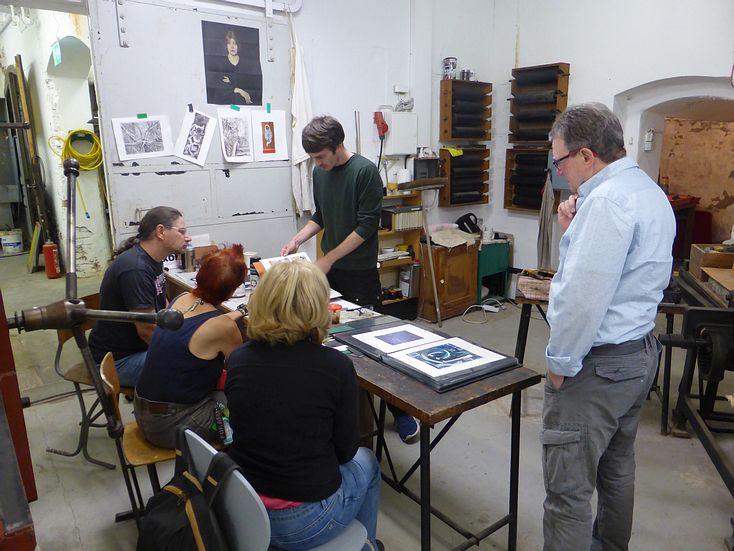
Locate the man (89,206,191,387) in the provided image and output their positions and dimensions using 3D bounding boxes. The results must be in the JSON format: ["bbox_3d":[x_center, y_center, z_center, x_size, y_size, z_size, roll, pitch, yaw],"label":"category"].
[{"bbox_3d":[-0.994,0.291,2.687,0.800,1.280,0.520,-9,15,-32],"label":"man"}]

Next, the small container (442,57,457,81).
[{"bbox_3d":[0.757,-1.875,4.809,0.126,0.185,0.126,-1,14,0],"label":"small container"}]

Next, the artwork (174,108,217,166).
[{"bbox_3d":[-1.179,-0.957,3.670,0.206,0.345,0.010,17,-1,-40],"label":"artwork"}]

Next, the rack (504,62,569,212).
[{"bbox_3d":[1.606,-1.276,5.053,0.169,1.339,0.515,-11,17,-37],"label":"rack"}]

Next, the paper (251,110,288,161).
[{"bbox_3d":[-0.807,-1.165,4.444,0.300,0.410,0.010,-10,15,-33],"label":"paper"}]

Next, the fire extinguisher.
[{"bbox_3d":[-4.148,-0.227,6.972,0.165,0.530,0.165,8,16,36],"label":"fire extinguisher"}]

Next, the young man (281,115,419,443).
[{"bbox_3d":[-0.060,-0.010,2.951,0.600,1.710,0.580,-12,17,-39],"label":"young man"}]

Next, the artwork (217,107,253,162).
[{"bbox_3d":[-1.035,-1.122,4.281,0.285,0.410,0.020,-10,15,-33],"label":"artwork"}]

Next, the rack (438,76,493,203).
[{"bbox_3d":[0.960,-1.263,5.149,0.530,1.150,0.150,-10,15,-33],"label":"rack"}]

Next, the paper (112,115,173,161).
[{"bbox_3d":[-1.447,-0.897,3.465,0.357,0.261,0.010,-16,20,-36],"label":"paper"}]

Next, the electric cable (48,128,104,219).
[{"bbox_3d":[-3.423,-1.190,6.249,0.537,1.074,0.138,-11,17,-37],"label":"electric cable"}]

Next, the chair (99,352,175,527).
[{"bbox_3d":[-0.746,0.662,2.116,0.490,0.810,0.400,-8,15,-28],"label":"chair"}]

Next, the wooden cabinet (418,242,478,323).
[{"bbox_3d":[0.766,0.022,5.163,0.628,0.708,0.330,-11,17,-37],"label":"wooden cabinet"}]

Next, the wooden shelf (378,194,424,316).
[{"bbox_3d":[0.059,-0.118,4.716,0.926,1.208,0.258,-11,17,-37],"label":"wooden shelf"}]

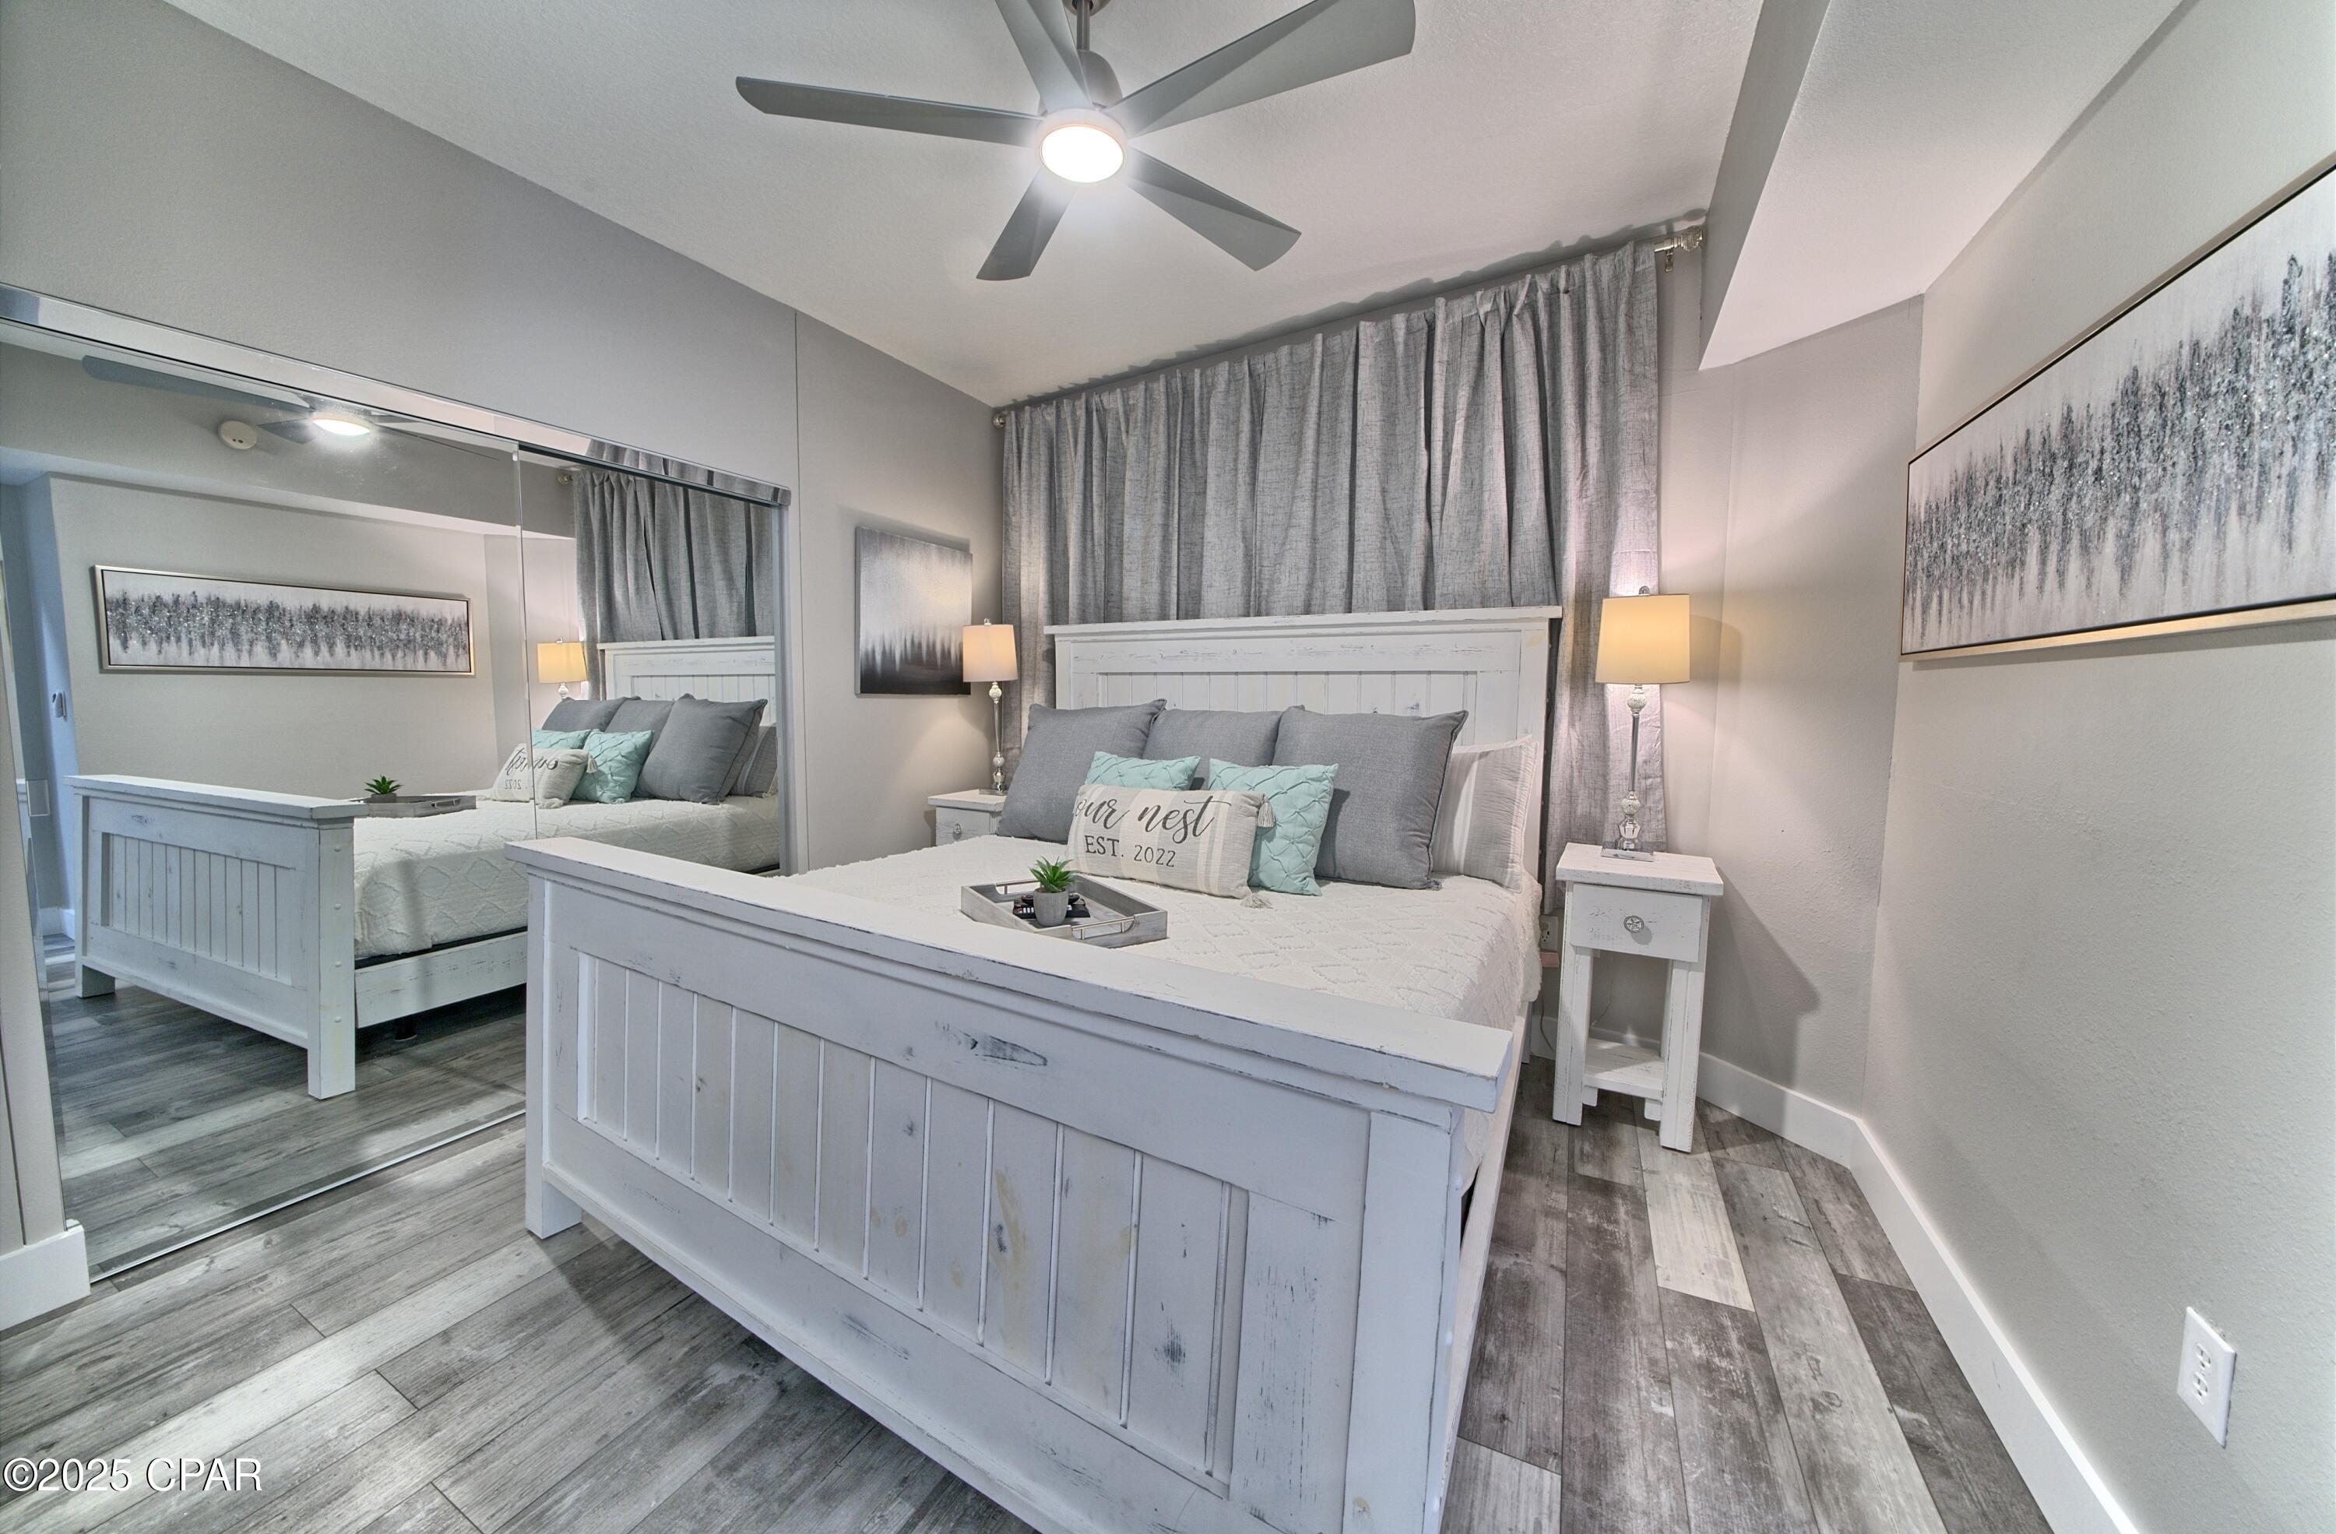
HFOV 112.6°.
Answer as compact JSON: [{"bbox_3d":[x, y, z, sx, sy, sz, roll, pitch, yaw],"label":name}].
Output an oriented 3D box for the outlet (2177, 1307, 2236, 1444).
[{"bbox_3d":[1.351,0.793,1.020,0.012,0.123,0.082,4,5,28],"label":"outlet"}]

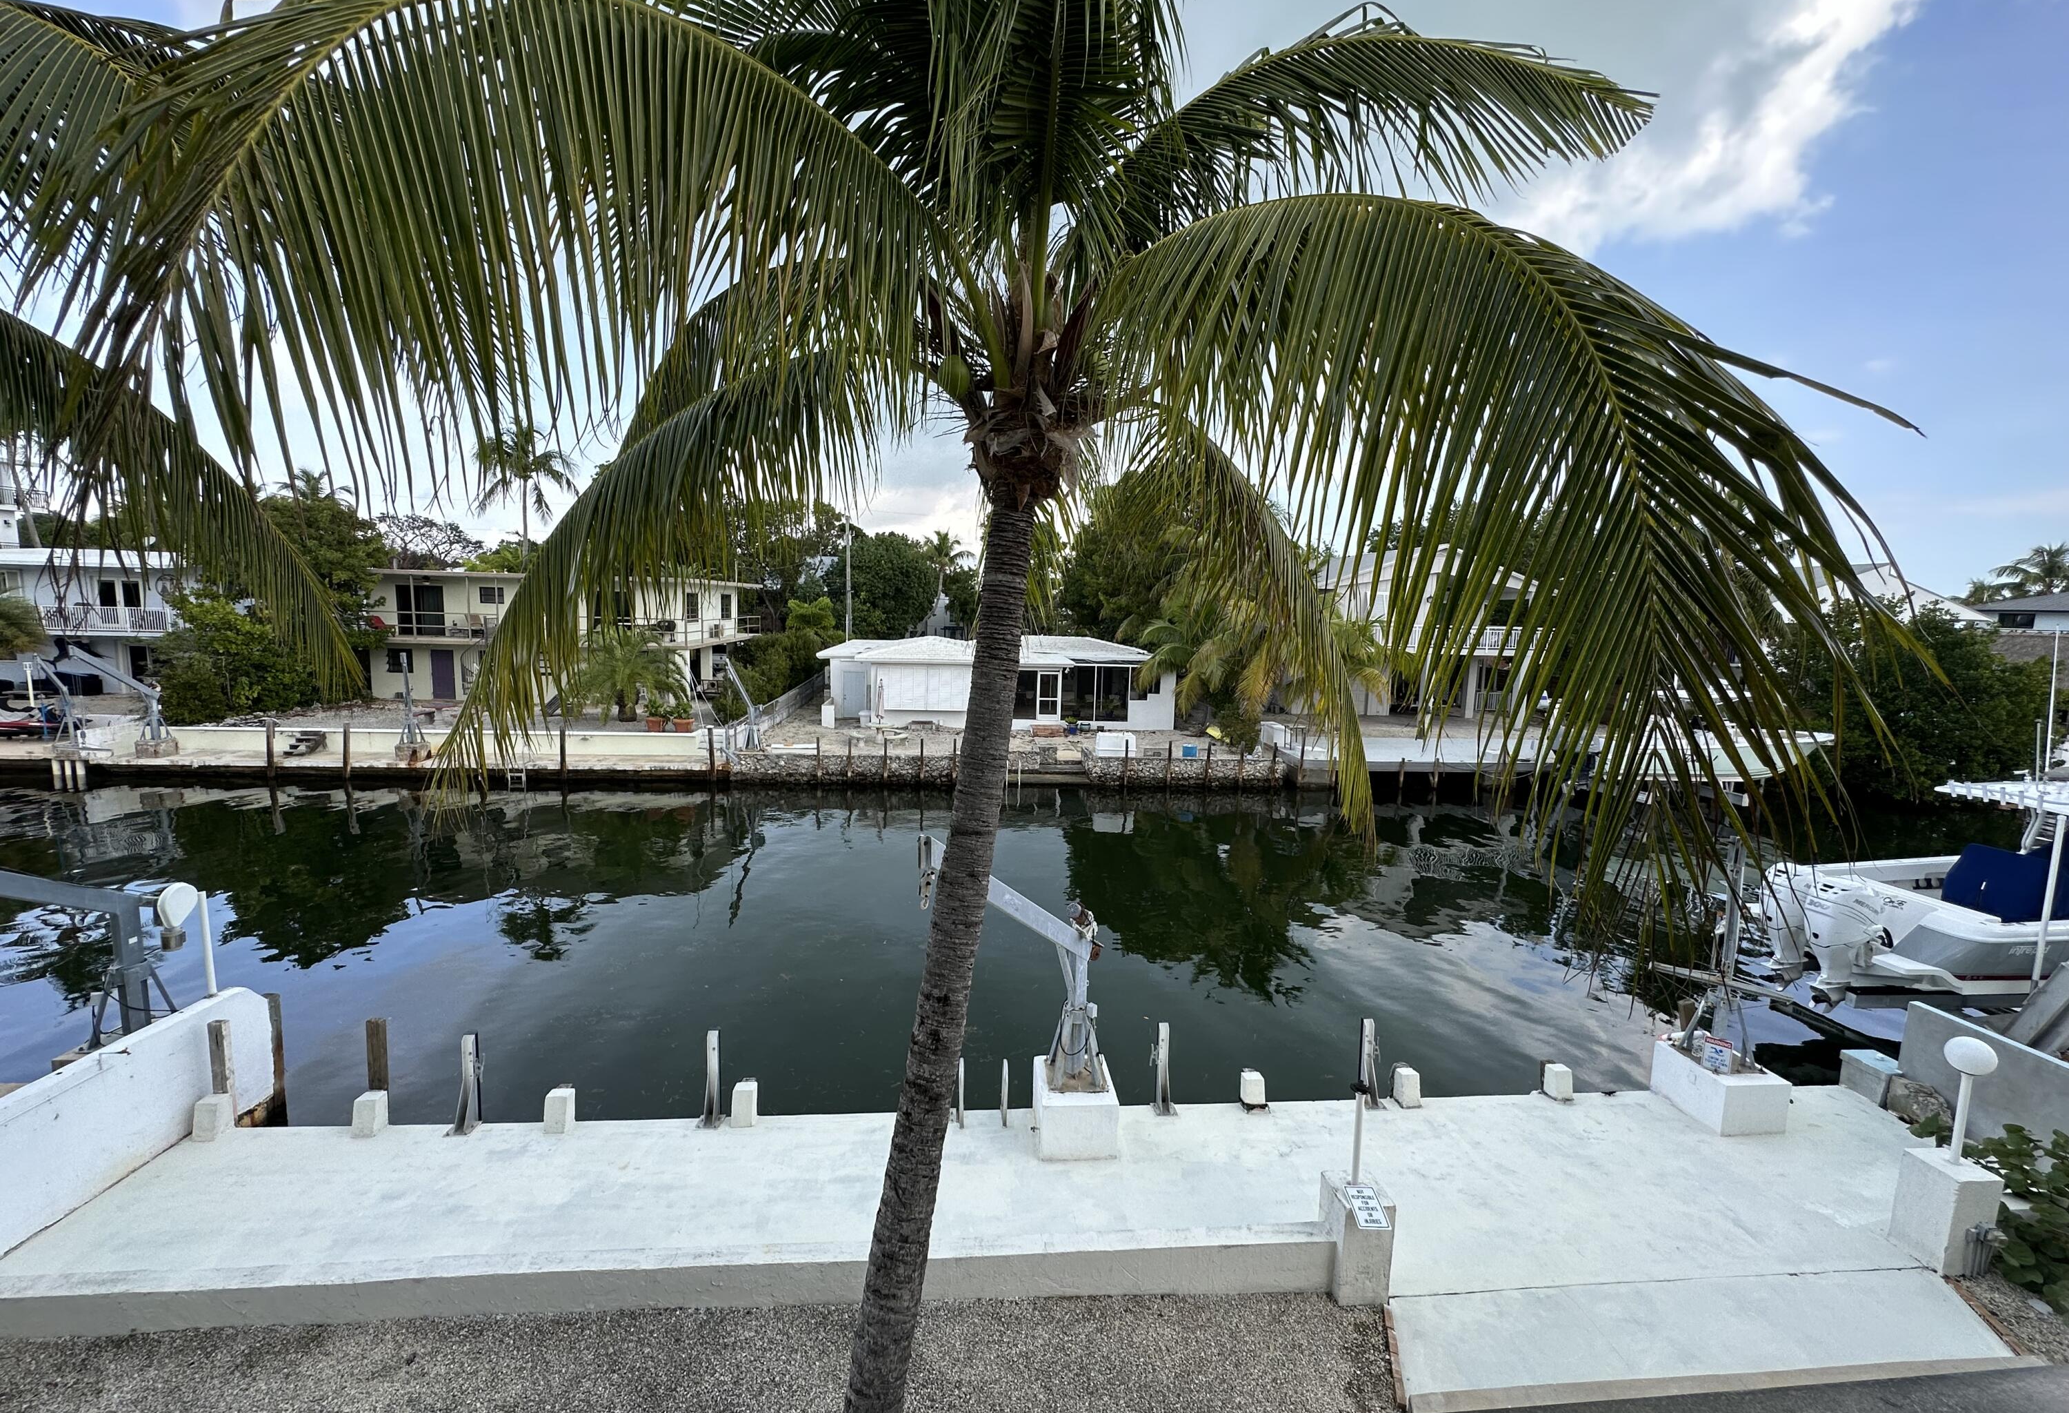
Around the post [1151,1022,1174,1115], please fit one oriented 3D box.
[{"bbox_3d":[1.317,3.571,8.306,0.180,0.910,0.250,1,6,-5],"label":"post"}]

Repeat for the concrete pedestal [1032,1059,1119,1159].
[{"bbox_3d":[0.381,3.782,7.930,0.700,0.530,0.830,1,6,-5],"label":"concrete pedestal"}]

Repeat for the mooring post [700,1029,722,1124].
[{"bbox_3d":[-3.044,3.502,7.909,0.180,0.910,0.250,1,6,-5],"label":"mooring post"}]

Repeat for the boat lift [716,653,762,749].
[{"bbox_3d":[-9.362,-0.072,26.454,0.900,3.050,2.100,4,6,22],"label":"boat lift"}]

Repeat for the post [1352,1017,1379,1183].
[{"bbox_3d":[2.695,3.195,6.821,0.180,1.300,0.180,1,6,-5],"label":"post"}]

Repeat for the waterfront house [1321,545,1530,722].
[{"bbox_3d":[18.763,-3.990,46.019,10.910,8.300,10.500,1,6,-5],"label":"waterfront house"}]

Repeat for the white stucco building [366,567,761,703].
[{"bbox_3d":[-21.641,-3.475,41.316,15.690,5.600,10.000,0,6,-12],"label":"white stucco building"}]

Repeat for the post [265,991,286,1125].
[{"bbox_3d":[-7.593,3.547,8.387,0.180,1.490,0.180,1,6,-5],"label":"post"}]

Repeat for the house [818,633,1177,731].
[{"bbox_3d":[-1.959,-1.334,38.334,15.100,3.550,9.600,1,6,-5],"label":"house"}]

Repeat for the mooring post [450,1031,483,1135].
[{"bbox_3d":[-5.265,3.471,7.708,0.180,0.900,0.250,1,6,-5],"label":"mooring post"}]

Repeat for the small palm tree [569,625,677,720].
[{"bbox_3d":[-14.898,-1.220,30.791,3.900,3.600,3.700,1,6,-5],"label":"small palm tree"}]

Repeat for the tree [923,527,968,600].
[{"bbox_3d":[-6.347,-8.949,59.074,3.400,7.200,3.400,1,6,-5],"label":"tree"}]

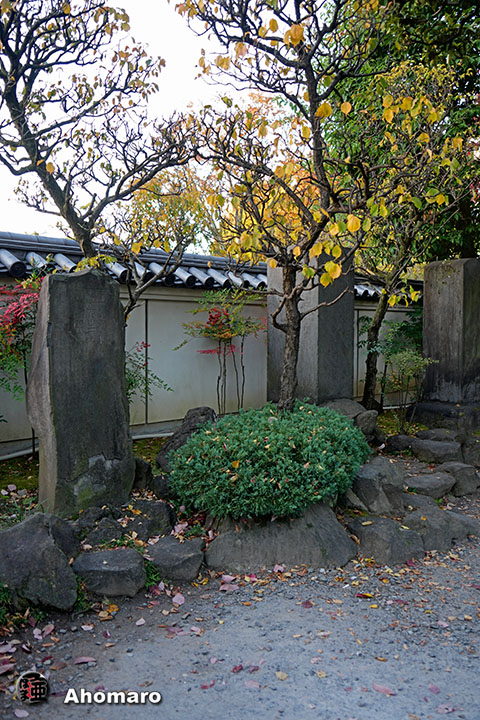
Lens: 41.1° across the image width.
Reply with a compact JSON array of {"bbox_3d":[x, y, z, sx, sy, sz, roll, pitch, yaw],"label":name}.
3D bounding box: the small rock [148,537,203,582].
[{"bbox_3d":[-0.382,1.200,3.877,0.333,0.200,0.320,0,1,-3],"label":"small rock"}]

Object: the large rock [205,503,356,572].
[{"bbox_3d":[0.259,1.114,4.129,0.964,0.360,0.500,0,1,2],"label":"large rock"}]

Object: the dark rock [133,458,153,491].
[{"bbox_3d":[-0.757,0.857,4.870,0.200,0.230,0.200,-3,4,-45],"label":"dark rock"}]

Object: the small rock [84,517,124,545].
[{"bbox_3d":[-0.887,1.122,4.187,0.244,0.140,0.240,0,1,-7],"label":"small rock"}]

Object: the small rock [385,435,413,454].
[{"bbox_3d":[1.707,0.861,6.850,0.310,0.180,0.260,0,3,-9],"label":"small rock"}]

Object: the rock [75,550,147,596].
[{"bbox_3d":[-0.745,1.206,3.659,0.404,0.200,0.300,0,1,-7],"label":"rock"}]

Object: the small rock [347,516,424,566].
[{"bbox_3d":[0.916,1.097,4.000,0.450,0.240,0.350,0,3,-9],"label":"small rock"}]

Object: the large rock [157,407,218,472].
[{"bbox_3d":[-0.503,0.750,6.043,0.587,0.550,0.450,0,1,-3],"label":"large rock"}]

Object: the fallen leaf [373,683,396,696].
[{"bbox_3d":[0.580,1.324,2.568,0.100,0.020,0.045,1,2,35],"label":"fallen leaf"}]

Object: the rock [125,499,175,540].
[{"bbox_3d":[-0.603,1.070,4.292,0.330,0.200,0.330,0,1,-5],"label":"rock"}]

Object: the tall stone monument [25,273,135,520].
[{"bbox_3d":[-1.058,0.192,4.311,0.260,1.600,0.610,2,4,43],"label":"tall stone monument"}]

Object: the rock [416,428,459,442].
[{"bbox_3d":[2.207,0.832,7.150,0.440,0.180,0.320,-1,3,-12],"label":"rock"}]

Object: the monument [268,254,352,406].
[{"bbox_3d":[0.852,-0.416,7.723,0.770,1.780,0.710,2,4,43],"label":"monument"}]

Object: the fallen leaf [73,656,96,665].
[{"bbox_3d":[-0.656,1.267,2.700,0.103,0.022,0.050,0,3,-6],"label":"fallen leaf"}]

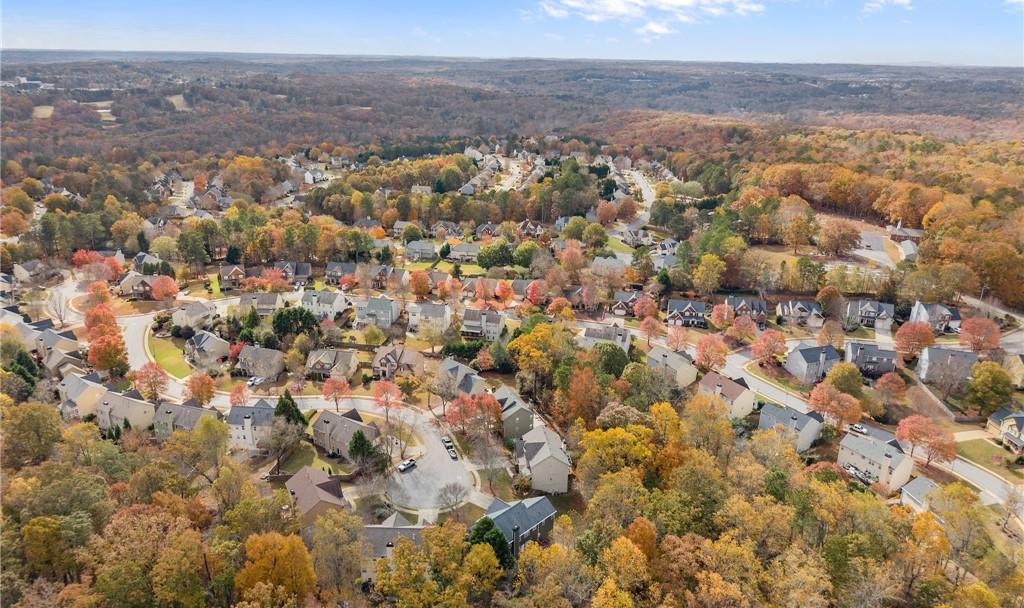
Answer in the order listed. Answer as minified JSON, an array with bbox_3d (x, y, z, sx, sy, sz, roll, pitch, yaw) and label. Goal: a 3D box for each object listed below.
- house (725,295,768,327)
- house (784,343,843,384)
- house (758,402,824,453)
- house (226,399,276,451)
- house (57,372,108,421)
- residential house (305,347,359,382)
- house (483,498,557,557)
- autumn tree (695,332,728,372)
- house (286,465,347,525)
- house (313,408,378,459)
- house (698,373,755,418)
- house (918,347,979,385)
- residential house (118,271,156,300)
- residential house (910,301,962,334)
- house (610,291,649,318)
[{"bbox_3d":[104.940,2.030,317.000,16.500,9.500,10.500,5,20,12],"label":"house"},{"bbox_3d":[106.180,20.170,251.570,14.030,10.270,13.180,-6,20,-18],"label":"house"},{"bbox_3d":[80.460,34.570,206.120,11.000,9.100,14.200,-12,23,-32],"label":"house"},{"bbox_3d":[-74.246,35.474,207.668,13.000,11.200,10.800,2,19,4],"label":"house"},{"bbox_3d":[-133.820,27.860,221.920,13.450,9.430,11.730,16,25,37],"label":"house"},{"bbox_3d":[-64.980,21.780,257.870,15.800,9.500,11.470,3,19,5],"label":"residential house"},{"bbox_3d":[1.170,51.590,169.560,15.500,10.300,12.000,-17,26,-42],"label":"house"},{"bbox_3d":[70.100,17.610,248.940,10.300,12.500,10.300,1,19,0],"label":"autumn tree"},{"bbox_3d":[-45.740,45.830,167.800,11.000,9.200,14.600,-10,22,-28],"label":"house"},{"bbox_3d":[-49.490,37.980,212.470,15.700,10.000,11.250,13,23,31],"label":"house"},{"bbox_3d":[68.220,27.990,224.050,10.600,9.300,14.100,-10,22,-28],"label":"house"},{"bbox_3d":[164.850,21.850,269.460,15.300,10.300,11.350,6,20,14],"label":"house"},{"bbox_3d":[-174.063,-8.717,333.587,15.500,10.000,11.500,-1,19,-6],"label":"residential house"},{"bbox_3d":[183.911,5.654,308.002,15.000,9.500,11.500,5,20,10],"label":"residential house"},{"bbox_3d":[54.492,-0.274,324.566,15.500,9.500,11.500,2,19,4],"label":"house"}]

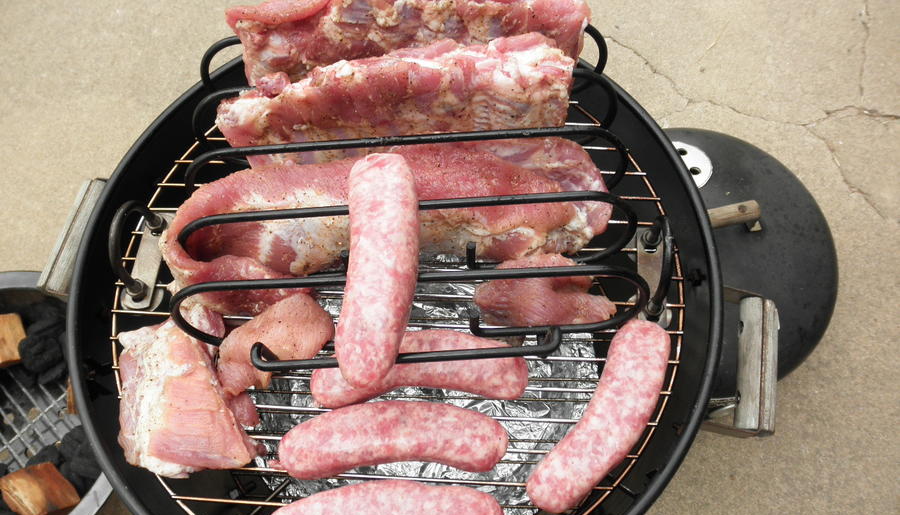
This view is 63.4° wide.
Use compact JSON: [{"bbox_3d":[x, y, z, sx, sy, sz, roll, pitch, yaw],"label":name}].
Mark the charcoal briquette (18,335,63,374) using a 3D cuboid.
[{"bbox_3d":[-0.511,0.121,0.908,0.049,0.032,0.049,-21,66,-6],"label":"charcoal briquette"}]

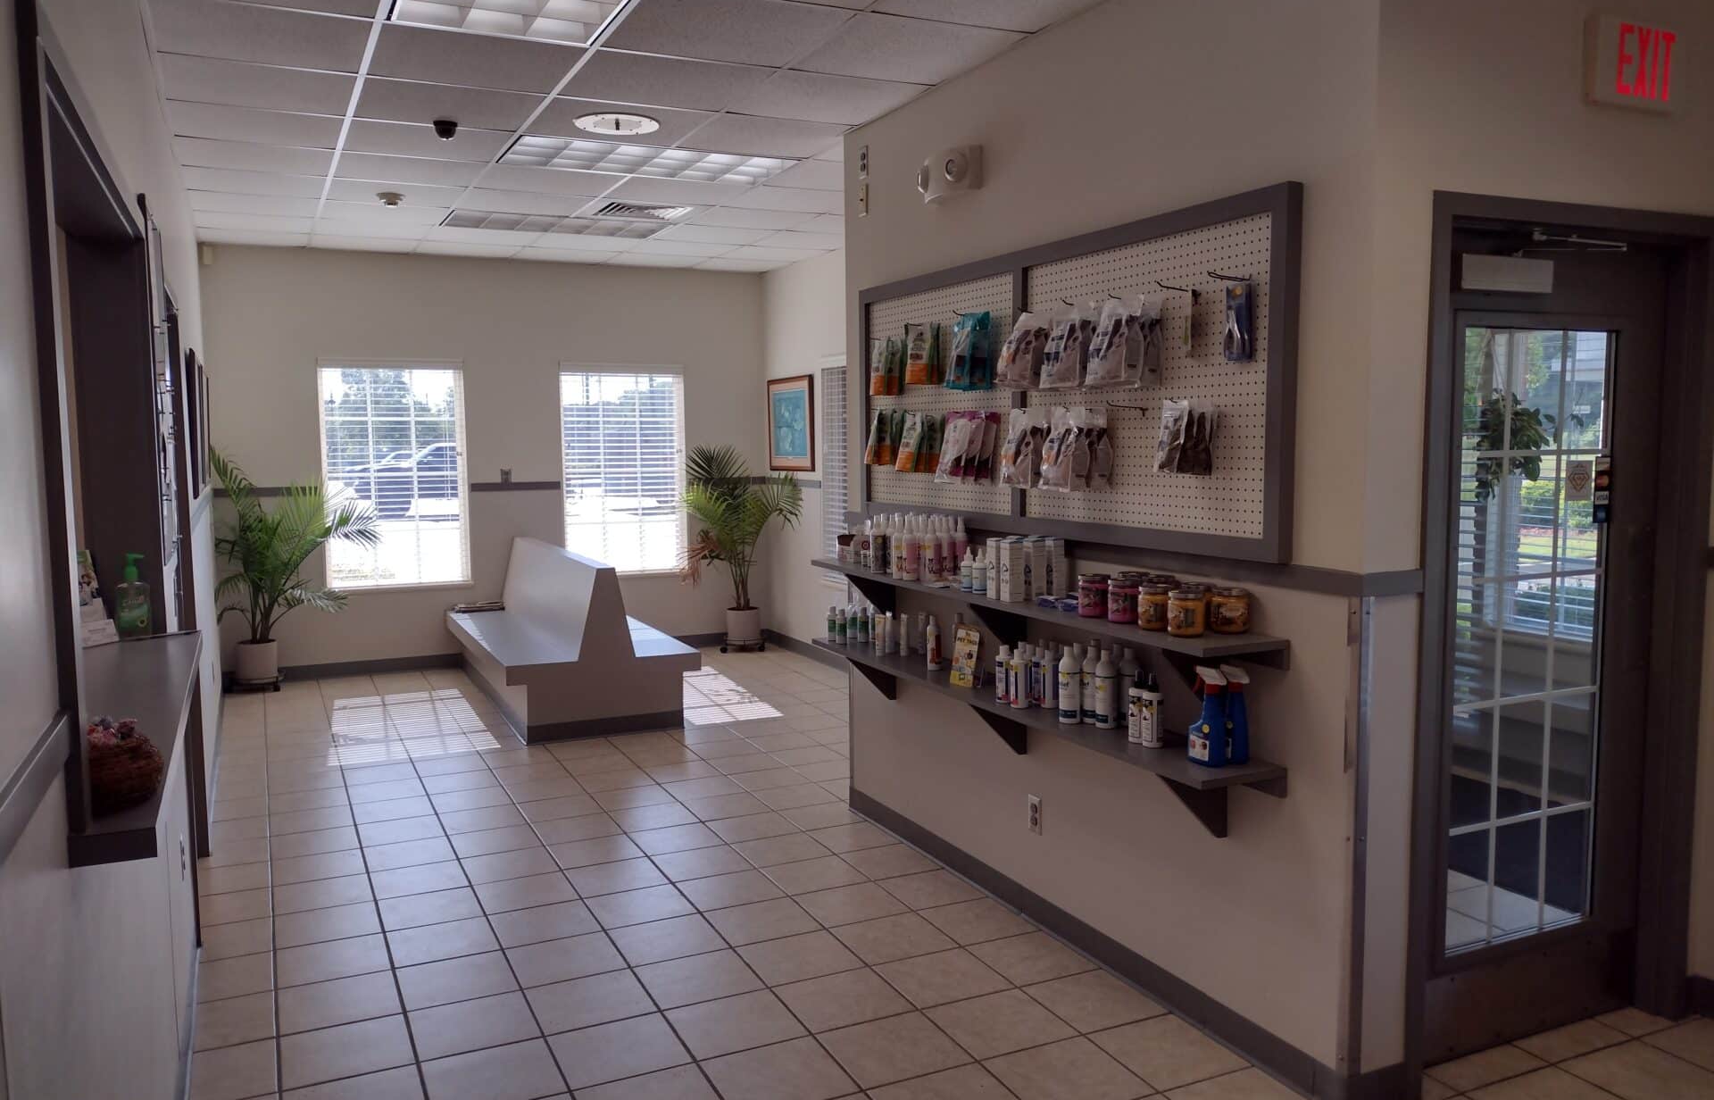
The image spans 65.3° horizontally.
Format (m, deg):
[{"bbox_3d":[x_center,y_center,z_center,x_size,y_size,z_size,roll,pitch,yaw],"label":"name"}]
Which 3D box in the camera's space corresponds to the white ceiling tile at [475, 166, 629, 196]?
[{"bbox_3d":[-1.399,-1.687,6.081,0.600,0.020,0.600,-3,6,-25],"label":"white ceiling tile"}]

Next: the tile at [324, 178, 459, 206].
[{"bbox_3d":[-2.202,-1.705,6.376,0.602,0.018,0.602,-3,6,-24],"label":"tile"}]

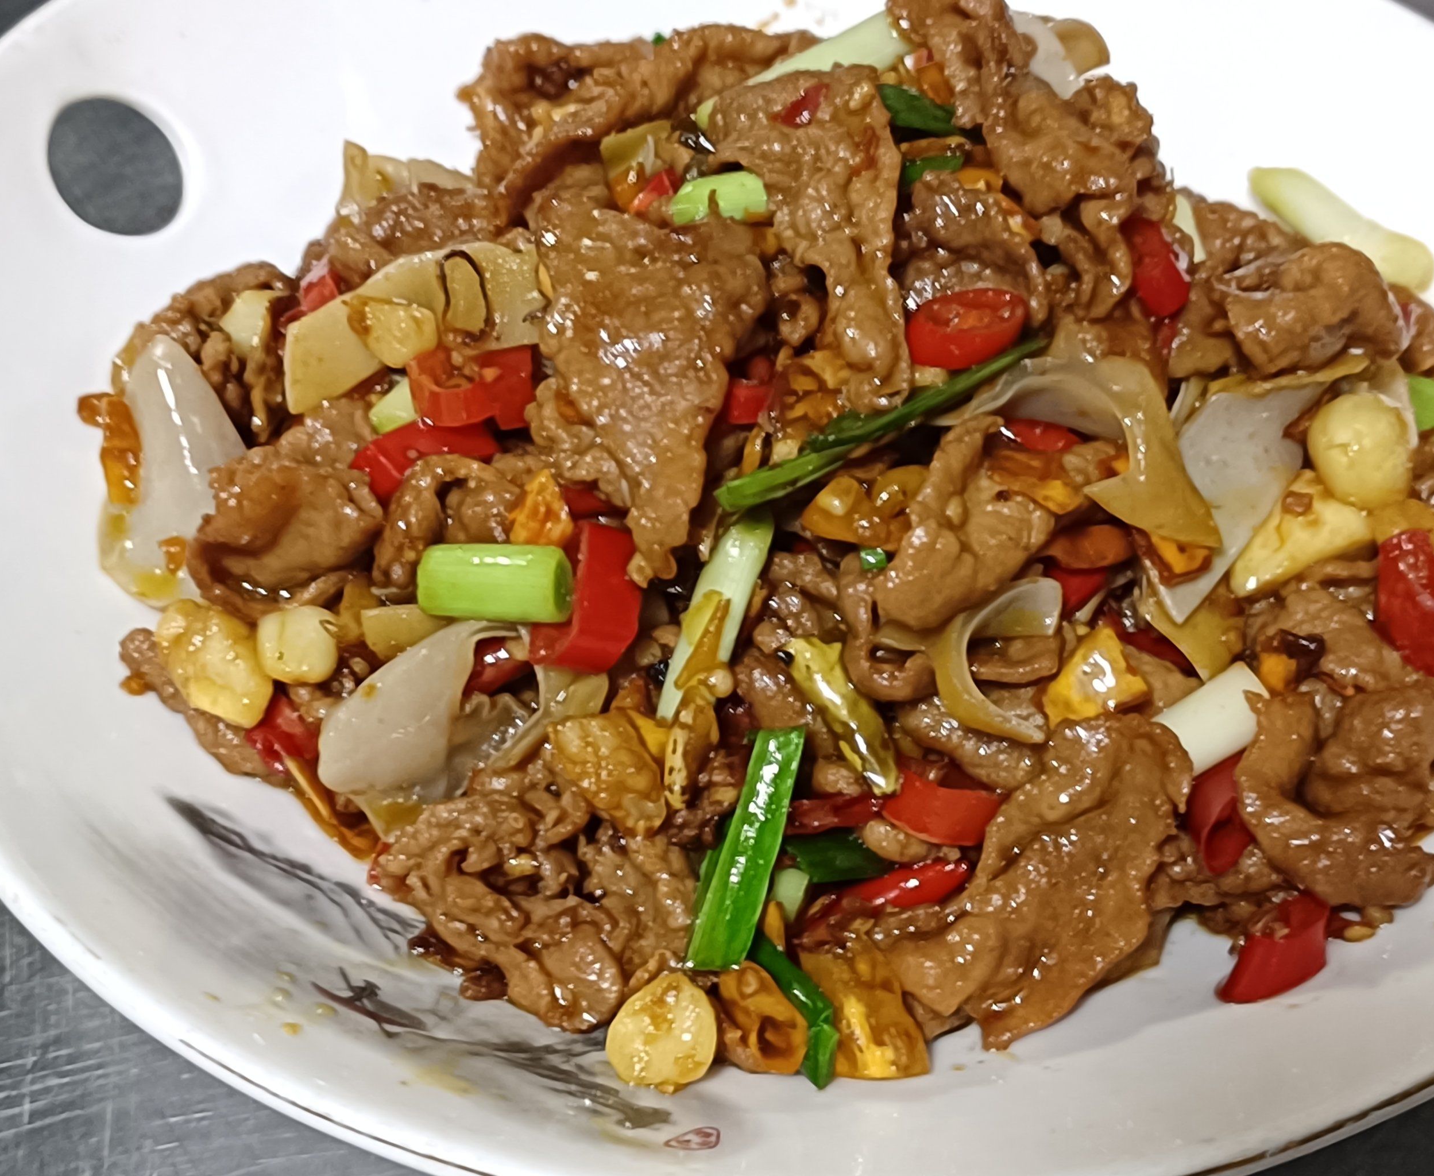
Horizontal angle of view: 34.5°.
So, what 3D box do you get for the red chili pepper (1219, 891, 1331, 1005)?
[{"bbox_3d":[0.089,0.058,0.367,0.021,0.012,0.013,-40,73,-13],"label":"red chili pepper"}]

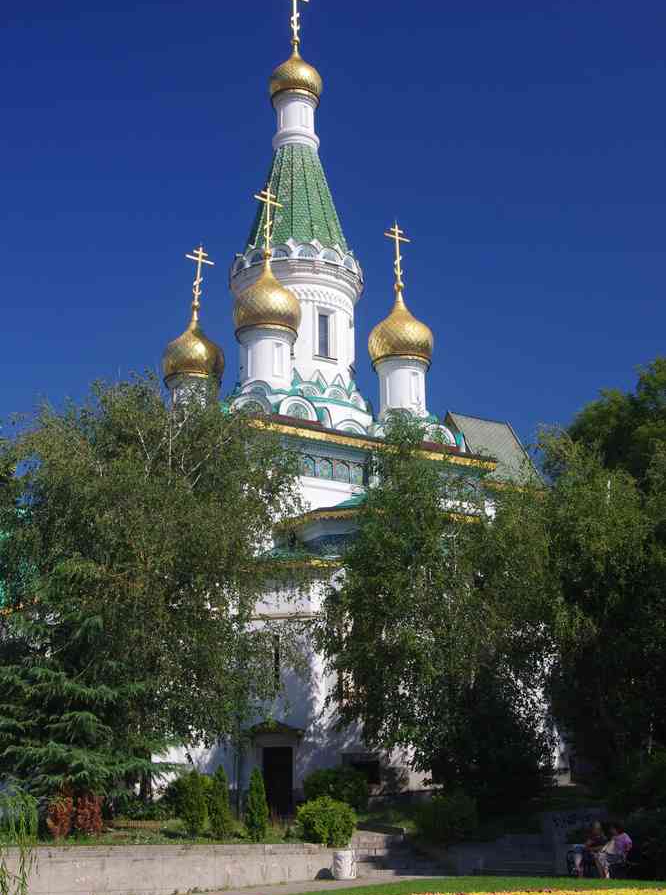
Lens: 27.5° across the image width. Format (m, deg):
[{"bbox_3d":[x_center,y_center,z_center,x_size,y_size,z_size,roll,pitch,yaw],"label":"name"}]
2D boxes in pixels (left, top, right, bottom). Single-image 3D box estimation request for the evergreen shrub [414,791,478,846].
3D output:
[{"bbox_3d":[2.858,9.340,34.241,1.610,1.310,1.550,-1,-16,0],"label":"evergreen shrub"}]

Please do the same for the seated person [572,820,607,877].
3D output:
[{"bbox_3d":[5.804,9.082,30.768,0.720,1.240,0.500,15,-22,-43],"label":"seated person"}]

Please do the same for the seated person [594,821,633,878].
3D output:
[{"bbox_3d":[6.266,9.010,30.371,0.760,1.220,0.520,11,-20,-36],"label":"seated person"}]

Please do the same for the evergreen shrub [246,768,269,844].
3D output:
[{"bbox_3d":[-1.720,8.044,30.572,0.540,1.610,0.540,-1,-16,0],"label":"evergreen shrub"}]

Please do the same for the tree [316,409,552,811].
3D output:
[{"bbox_3d":[2.921,4.590,39.233,6.810,11.480,6.300,-1,-16,0],"label":"tree"}]

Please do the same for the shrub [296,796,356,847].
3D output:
[{"bbox_3d":[-0.152,8.761,31.818,1.400,1.150,1.360,-1,-16,0],"label":"shrub"}]

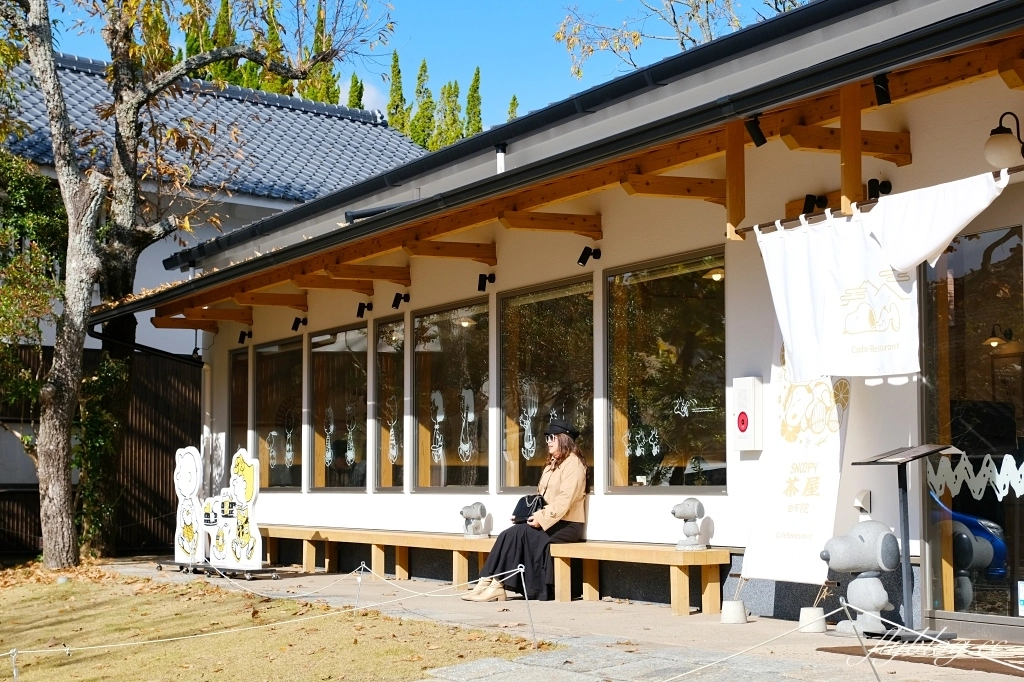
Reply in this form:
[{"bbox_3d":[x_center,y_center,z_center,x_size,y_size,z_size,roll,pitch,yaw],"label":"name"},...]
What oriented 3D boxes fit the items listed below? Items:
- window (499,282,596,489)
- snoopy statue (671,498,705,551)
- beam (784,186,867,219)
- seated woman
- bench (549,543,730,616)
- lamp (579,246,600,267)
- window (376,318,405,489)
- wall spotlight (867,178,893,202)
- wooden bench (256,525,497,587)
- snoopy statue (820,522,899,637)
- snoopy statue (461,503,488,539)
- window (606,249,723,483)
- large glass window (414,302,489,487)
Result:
[{"bbox_3d":[0.267,0.378,14.690,0.080,1.650,1.640,2,-5,-27],"label":"window"},{"bbox_3d":[1.174,1.222,12.126,0.235,0.344,0.170,2,-5,-27],"label":"snoopy statue"},{"bbox_3d":[1.932,-0.841,11.234,0.040,0.110,0.790,2,-5,-26],"label":"beam"},{"bbox_3d":[0.087,1.263,13.655,0.940,1.344,0.550,2,-5,-27],"label":"seated woman"},{"bbox_3d":[0.848,1.653,12.723,0.434,0.417,1.921,2,-5,-27],"label":"bench"},{"bbox_3d":[0.588,-0.635,13.769,0.165,0.155,0.075,2,-5,-26],"label":"lamp"},{"bbox_3d":[-1.153,0.607,17.401,0.090,1.650,0.740,2,-5,-26],"label":"window"},{"bbox_3d":[2.165,-0.892,10.770,0.150,0.130,0.080,2,-5,-27],"label":"wall spotlight"},{"bbox_3d":[-1.241,1.988,16.893,0.455,0.417,6.096,2,-5,-27],"label":"wooden bench"},{"bbox_3d":[1.993,1.357,10.465,0.450,0.645,0.340,2,-5,-19],"label":"snoopy statue"},{"bbox_3d":[-0.295,1.468,14.943,0.205,0.295,0.160,2,-5,-26],"label":"snoopy statue"},{"bbox_3d":[1.084,0.250,12.940,0.090,1.650,1.650,2,-5,-26],"label":"window"},{"bbox_3d":[-0.543,0.510,16.185,0.090,1.650,1.640,2,-5,-26],"label":"large glass window"}]

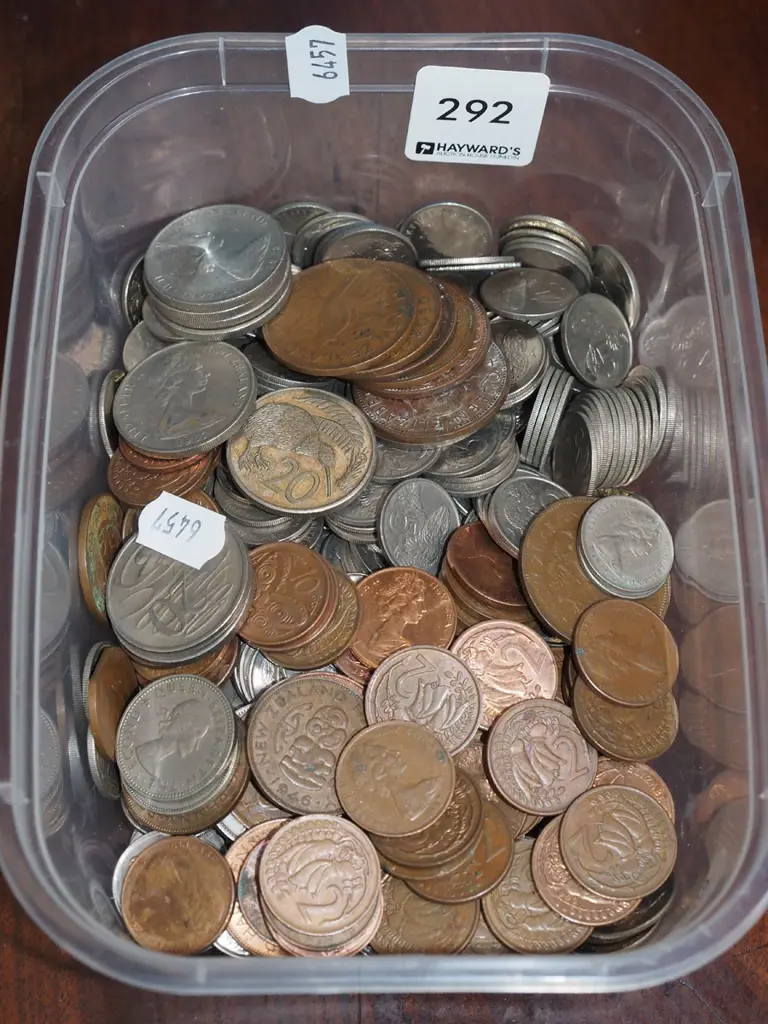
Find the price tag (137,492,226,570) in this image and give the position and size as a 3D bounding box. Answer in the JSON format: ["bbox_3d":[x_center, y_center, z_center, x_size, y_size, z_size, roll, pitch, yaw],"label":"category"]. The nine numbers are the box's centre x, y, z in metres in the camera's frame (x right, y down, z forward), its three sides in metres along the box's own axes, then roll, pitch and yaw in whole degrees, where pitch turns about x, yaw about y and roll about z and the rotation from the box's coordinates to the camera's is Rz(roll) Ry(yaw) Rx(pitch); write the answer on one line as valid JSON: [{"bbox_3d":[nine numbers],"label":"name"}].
[{"bbox_3d":[-0.039,0.003,0.366,0.020,0.001,0.012,19,73,26],"label":"price tag"}]

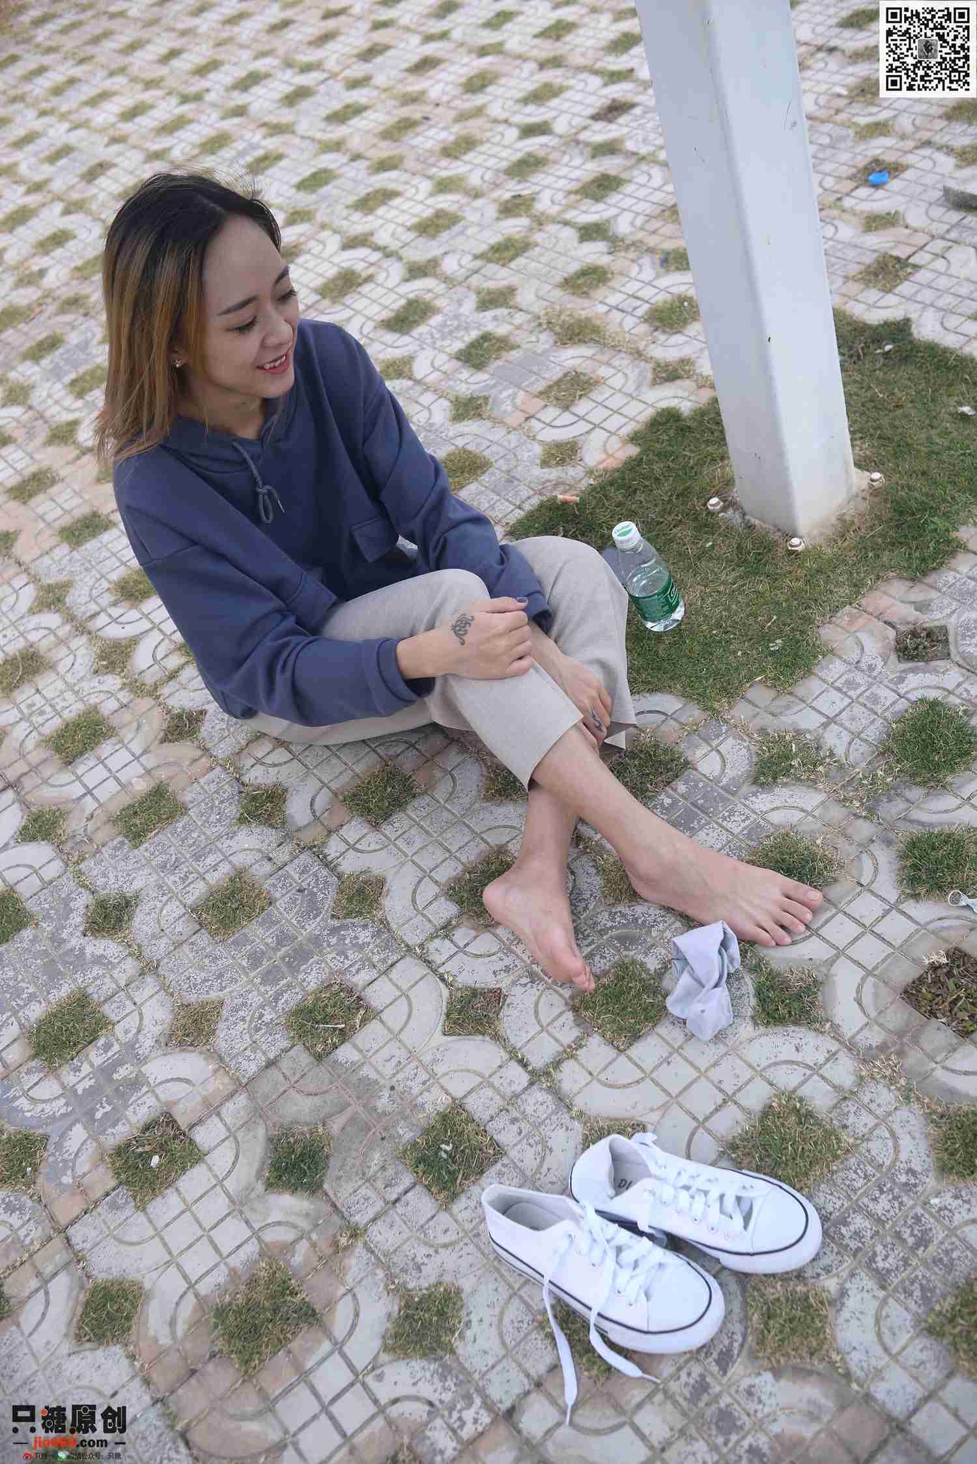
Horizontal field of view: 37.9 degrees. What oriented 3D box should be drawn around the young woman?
[{"bbox_3d":[-0.089,-0.177,1.592,0.408,0.797,0.872,-38,45,-16],"label":"young woman"}]

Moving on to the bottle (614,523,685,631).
[{"bbox_3d":[0.215,-0.215,1.963,0.063,0.175,0.063,-14,48,17],"label":"bottle"}]

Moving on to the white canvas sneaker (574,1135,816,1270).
[{"bbox_3d":[0.190,0.440,1.385,0.252,0.095,0.095,7,50,27],"label":"white canvas sneaker"}]

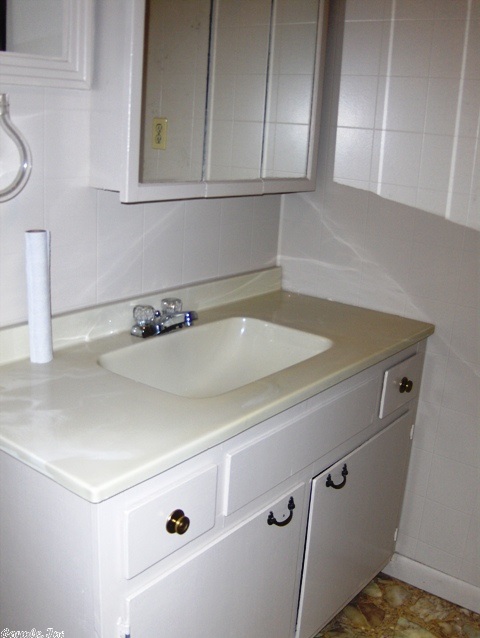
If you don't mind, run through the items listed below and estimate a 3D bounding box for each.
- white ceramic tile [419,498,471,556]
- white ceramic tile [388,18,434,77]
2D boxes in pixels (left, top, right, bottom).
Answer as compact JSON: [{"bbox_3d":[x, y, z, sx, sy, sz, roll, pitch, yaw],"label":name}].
[{"bbox_3d":[0.614,0.624,1.941,0.154,0.154,0.010,15,20,36],"label":"white ceramic tile"},{"bbox_3d":[0.457,-0.727,1.736,0.134,0.154,0.010,15,20,36],"label":"white ceramic tile"}]

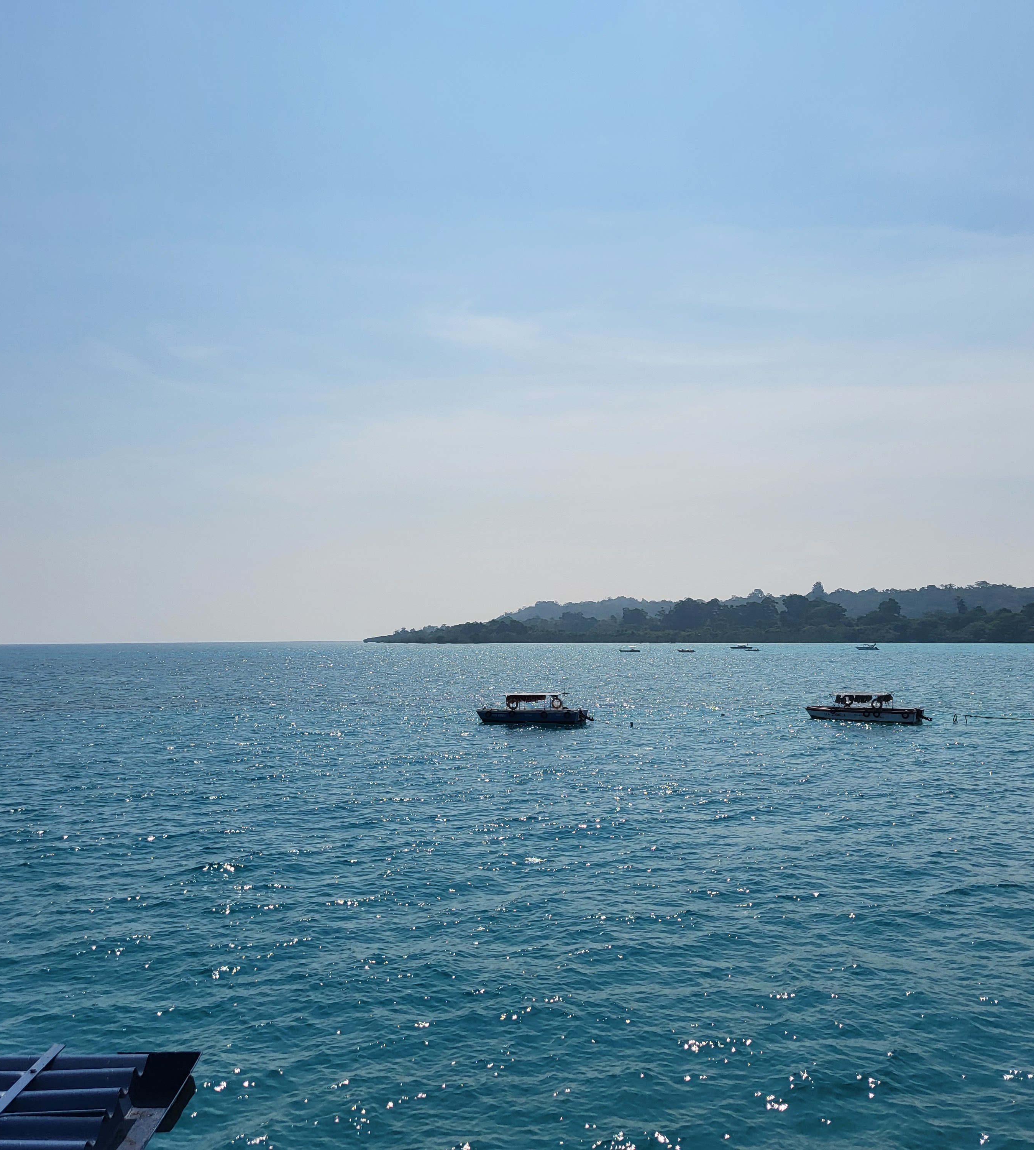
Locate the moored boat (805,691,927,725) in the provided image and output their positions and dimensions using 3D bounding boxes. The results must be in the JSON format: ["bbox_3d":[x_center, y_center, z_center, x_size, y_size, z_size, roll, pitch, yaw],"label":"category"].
[{"bbox_3d":[27.215,10.320,89.300,9.000,2.400,2.400,-2,-4,27],"label":"moored boat"}]

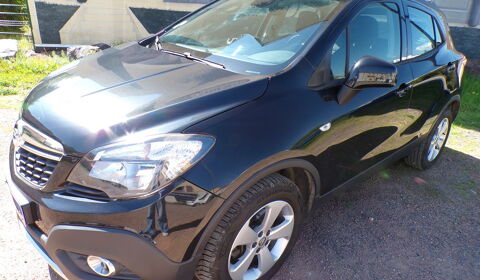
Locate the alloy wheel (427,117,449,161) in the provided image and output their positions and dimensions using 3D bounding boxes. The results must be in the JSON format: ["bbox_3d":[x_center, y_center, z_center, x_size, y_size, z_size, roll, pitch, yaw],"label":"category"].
[{"bbox_3d":[1.944,-0.028,3.405,0.470,0.470,0.160,-16,30,-40],"label":"alloy wheel"}]

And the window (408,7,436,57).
[{"bbox_3d":[1.452,-0.846,2.630,0.530,0.360,0.050,-16,9,-40],"label":"window"}]

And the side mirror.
[{"bbox_3d":[0.640,-0.318,1.740,0.230,0.240,0.235,-16,30,-40],"label":"side mirror"}]

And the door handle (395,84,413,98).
[{"bbox_3d":[1.114,-0.340,2.277,0.220,0.055,0.055,-16,30,-40],"label":"door handle"}]

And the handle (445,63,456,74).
[{"bbox_3d":[1.774,-0.620,2.815,0.220,0.055,0.055,-16,30,-40],"label":"handle"}]

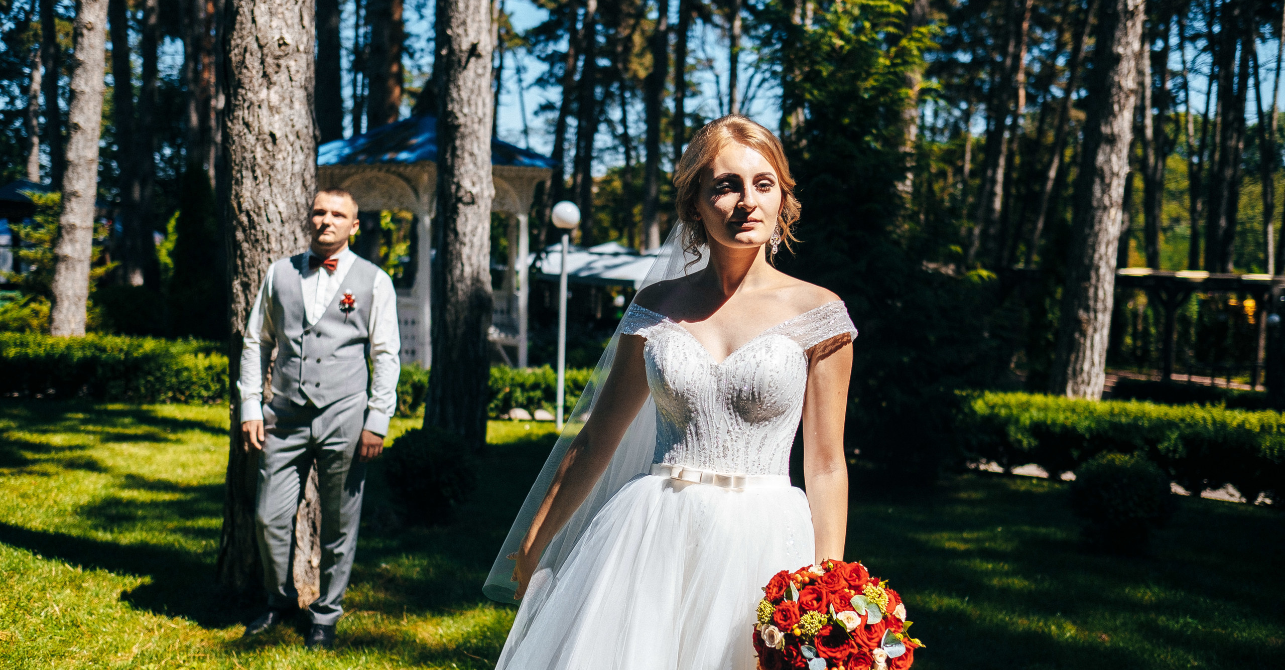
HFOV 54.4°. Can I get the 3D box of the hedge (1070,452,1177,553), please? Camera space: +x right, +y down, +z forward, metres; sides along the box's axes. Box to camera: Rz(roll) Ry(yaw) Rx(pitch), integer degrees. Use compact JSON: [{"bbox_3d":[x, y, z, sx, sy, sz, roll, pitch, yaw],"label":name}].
[{"bbox_3d":[2.673,0.935,6.950,0.560,0.540,0.560,1,3,0],"label":"hedge"}]

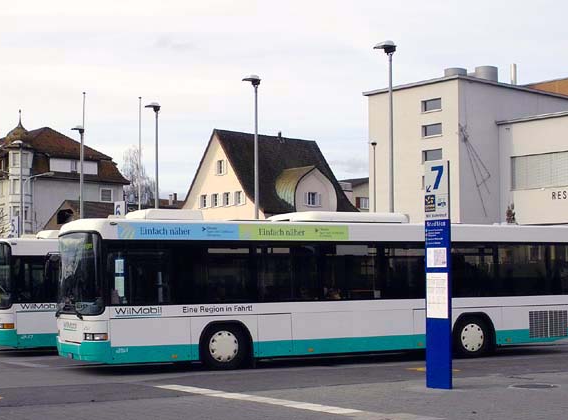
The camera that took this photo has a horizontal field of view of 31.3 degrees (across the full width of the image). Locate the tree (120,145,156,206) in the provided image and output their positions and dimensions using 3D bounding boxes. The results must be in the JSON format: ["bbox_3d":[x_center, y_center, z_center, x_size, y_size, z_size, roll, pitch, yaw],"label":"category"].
[{"bbox_3d":[-17.989,1.343,124.367,5.200,18.371,5.200,0,-4,-8],"label":"tree"}]

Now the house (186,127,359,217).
[{"bbox_3d":[-1.331,0.622,82.927,10.600,13.900,12.656,3,-5,-40],"label":"house"}]

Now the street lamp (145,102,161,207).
[{"bbox_3d":[-6.305,0.019,48.819,0.850,10.463,0.450,-1,-4,15],"label":"street lamp"}]

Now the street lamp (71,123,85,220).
[{"bbox_3d":[-11.212,0.555,55.389,0.850,10.358,0.450,-1,-4,15],"label":"street lamp"}]

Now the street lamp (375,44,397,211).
[{"bbox_3d":[3.635,-0.859,35.692,0.850,10.288,0.450,-1,-4,15],"label":"street lamp"}]

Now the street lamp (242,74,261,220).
[{"bbox_3d":[-1.317,-0.447,42.254,0.850,10.429,0.450,-1,-4,15],"label":"street lamp"}]

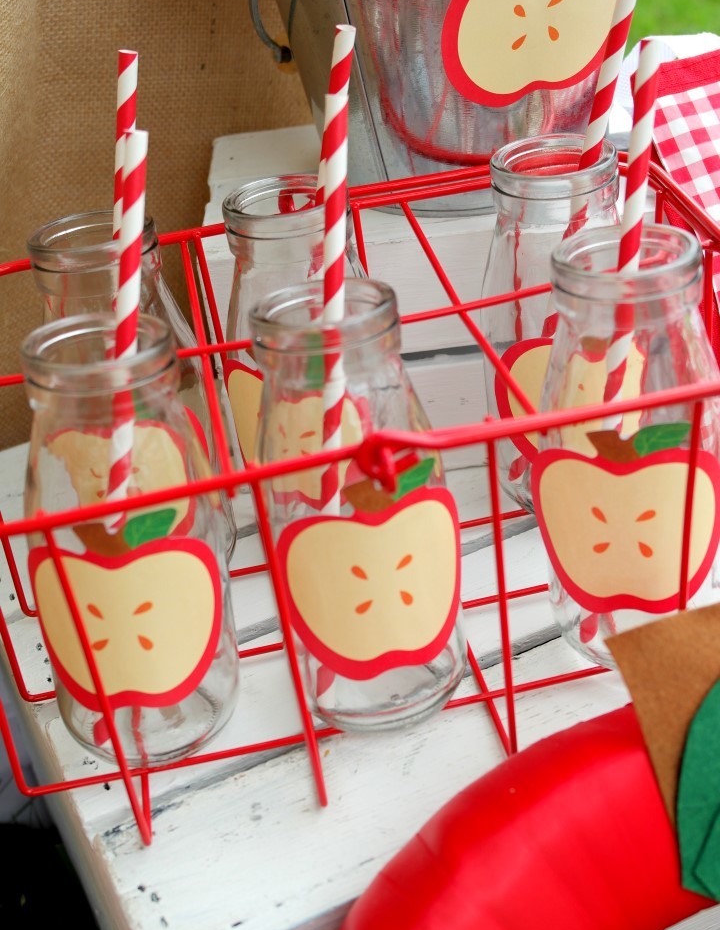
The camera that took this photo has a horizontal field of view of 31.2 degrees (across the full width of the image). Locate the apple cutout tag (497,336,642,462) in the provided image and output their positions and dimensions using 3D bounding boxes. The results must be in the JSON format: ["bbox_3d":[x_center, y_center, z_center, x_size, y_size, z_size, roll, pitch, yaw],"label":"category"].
[{"bbox_3d":[0.076,-0.023,0.460,0.056,0.063,0.007,-2,33,9],"label":"apple cutout tag"}]

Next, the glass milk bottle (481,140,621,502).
[{"bbox_3d":[0.075,-0.050,0.478,0.059,0.136,0.059,-2,33,9],"label":"glass milk bottle"}]

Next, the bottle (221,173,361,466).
[{"bbox_3d":[-0.018,-0.034,0.474,0.059,0.136,0.059,-8,32,-2],"label":"bottle"}]

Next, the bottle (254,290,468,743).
[{"bbox_3d":[-0.001,0.013,0.397,0.059,0.136,0.059,-9,30,0],"label":"bottle"}]

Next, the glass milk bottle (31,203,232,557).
[{"bbox_3d":[-0.083,-0.020,0.465,0.059,0.136,0.059,-13,32,-9],"label":"glass milk bottle"}]

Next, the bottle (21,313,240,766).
[{"bbox_3d":[-0.071,0.024,0.395,0.059,0.136,0.059,-12,32,-11],"label":"bottle"}]

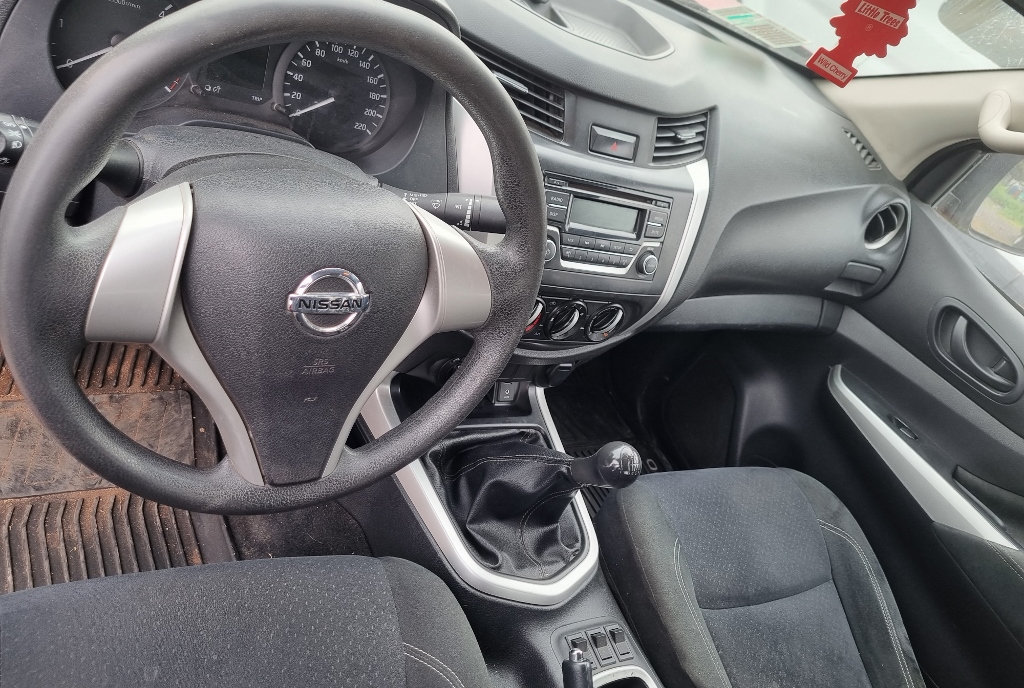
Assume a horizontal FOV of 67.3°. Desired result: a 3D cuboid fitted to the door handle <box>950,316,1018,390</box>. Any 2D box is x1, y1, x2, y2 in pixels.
[{"bbox_3d":[0.687,0.023,1.136,0.033,0.054,0.125,2,46,-35],"label":"door handle"}]

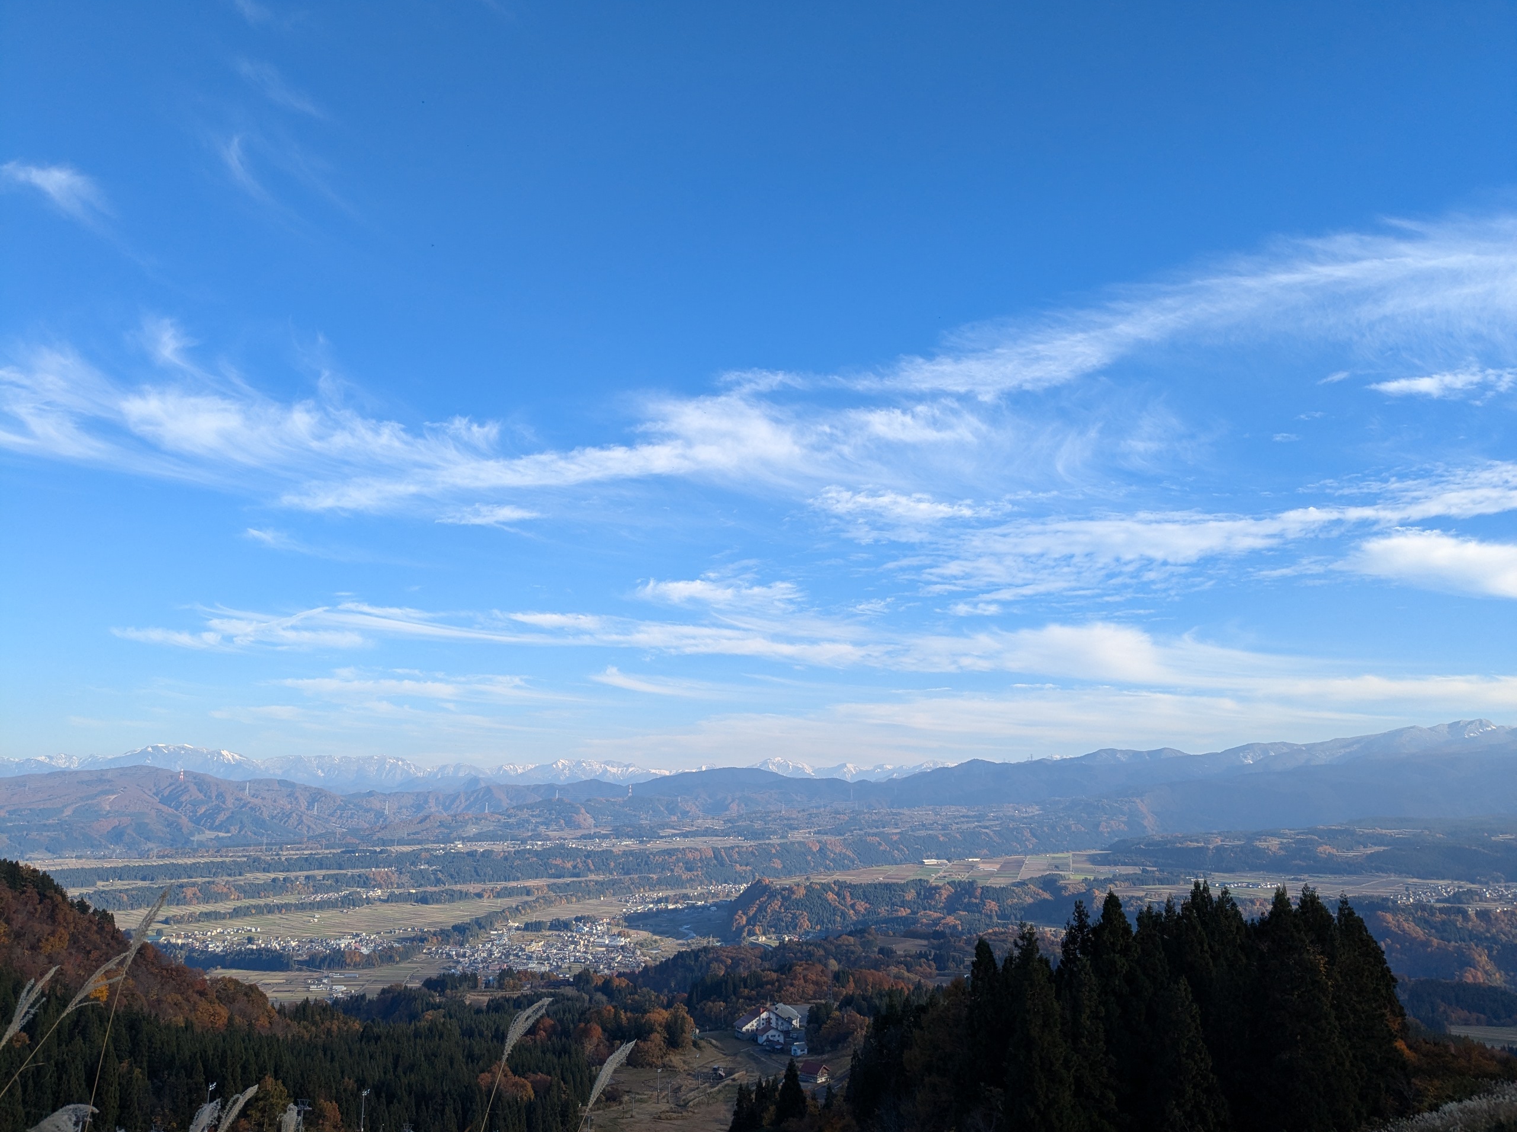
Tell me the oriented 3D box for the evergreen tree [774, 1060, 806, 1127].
[{"bbox_3d":[9.410,155.810,348.000,9.000,19.500,9.000,0,-10,0],"label":"evergreen tree"}]

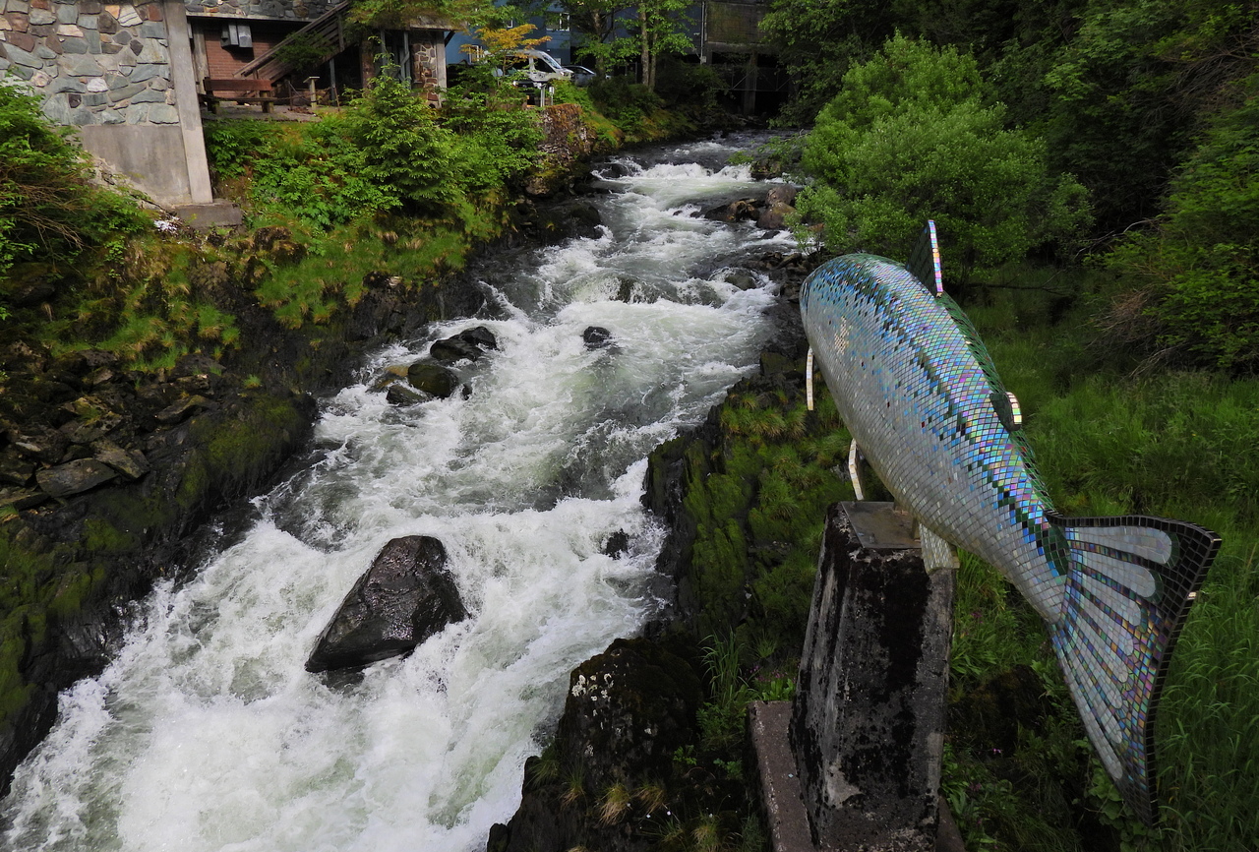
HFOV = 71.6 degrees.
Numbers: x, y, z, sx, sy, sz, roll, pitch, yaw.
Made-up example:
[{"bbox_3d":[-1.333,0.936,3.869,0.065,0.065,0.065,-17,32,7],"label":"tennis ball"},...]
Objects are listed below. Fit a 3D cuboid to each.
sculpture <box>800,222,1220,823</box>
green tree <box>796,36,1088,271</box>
[{"bbox_3d":[0.972,-0.235,3.184,0.560,0.970,3.580,1,18,2],"label":"sculpture"},{"bbox_3d":[6.660,-5.700,18.500,5.800,5.100,5.400,0,17,0],"label":"green tree"}]

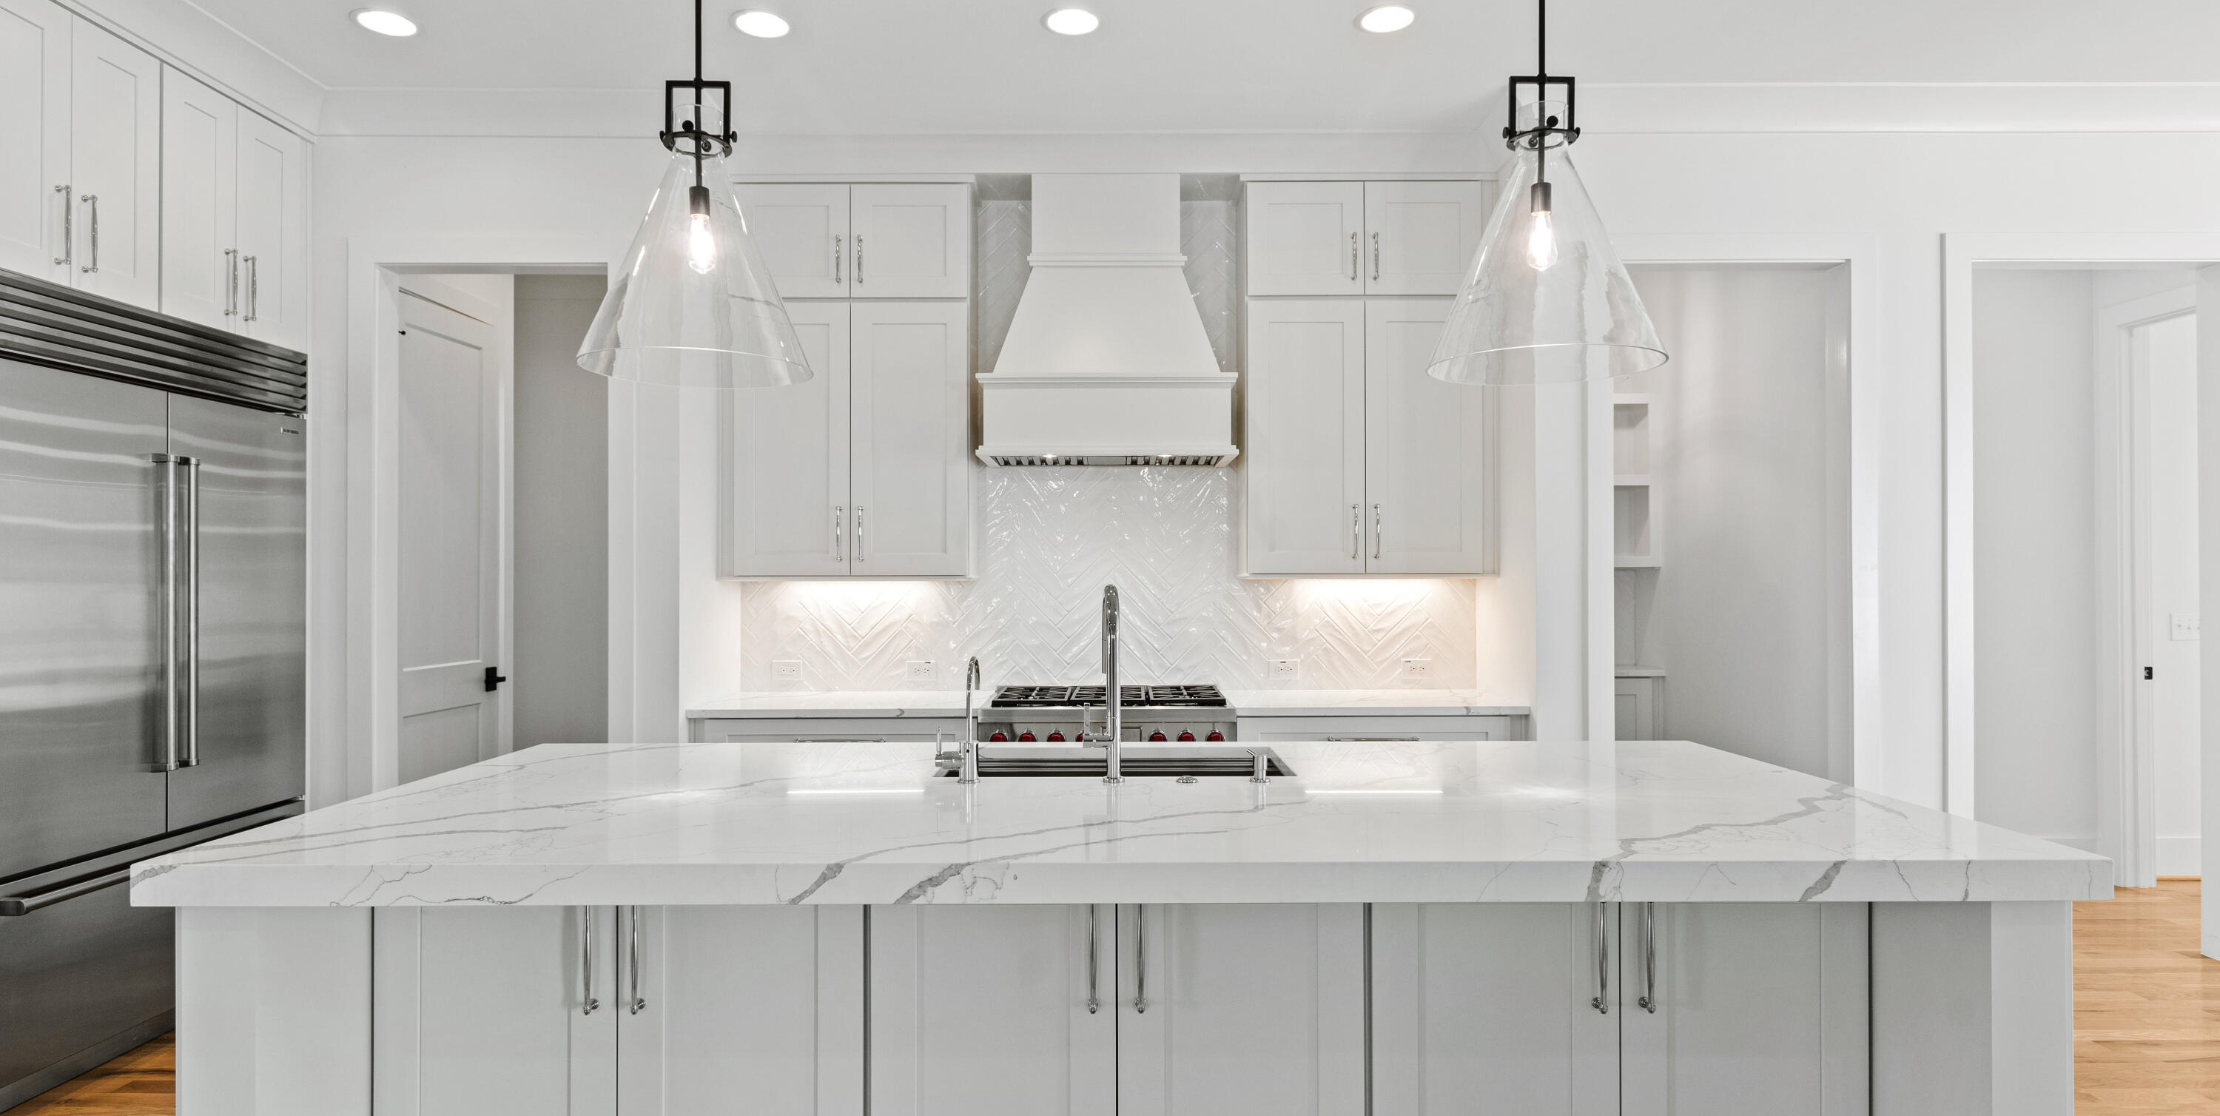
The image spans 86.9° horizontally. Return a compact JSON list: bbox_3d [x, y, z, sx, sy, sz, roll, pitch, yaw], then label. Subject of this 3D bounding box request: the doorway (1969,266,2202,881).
[{"bbox_3d":[3.470,0.199,4.178,0.904,2.468,0.140,0,-1,0],"label":"doorway"}]

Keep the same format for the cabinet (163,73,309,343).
[{"bbox_3d":[-3.099,-1.079,3.766,0.610,0.752,0.624,0,-1,0],"label":"cabinet"}]

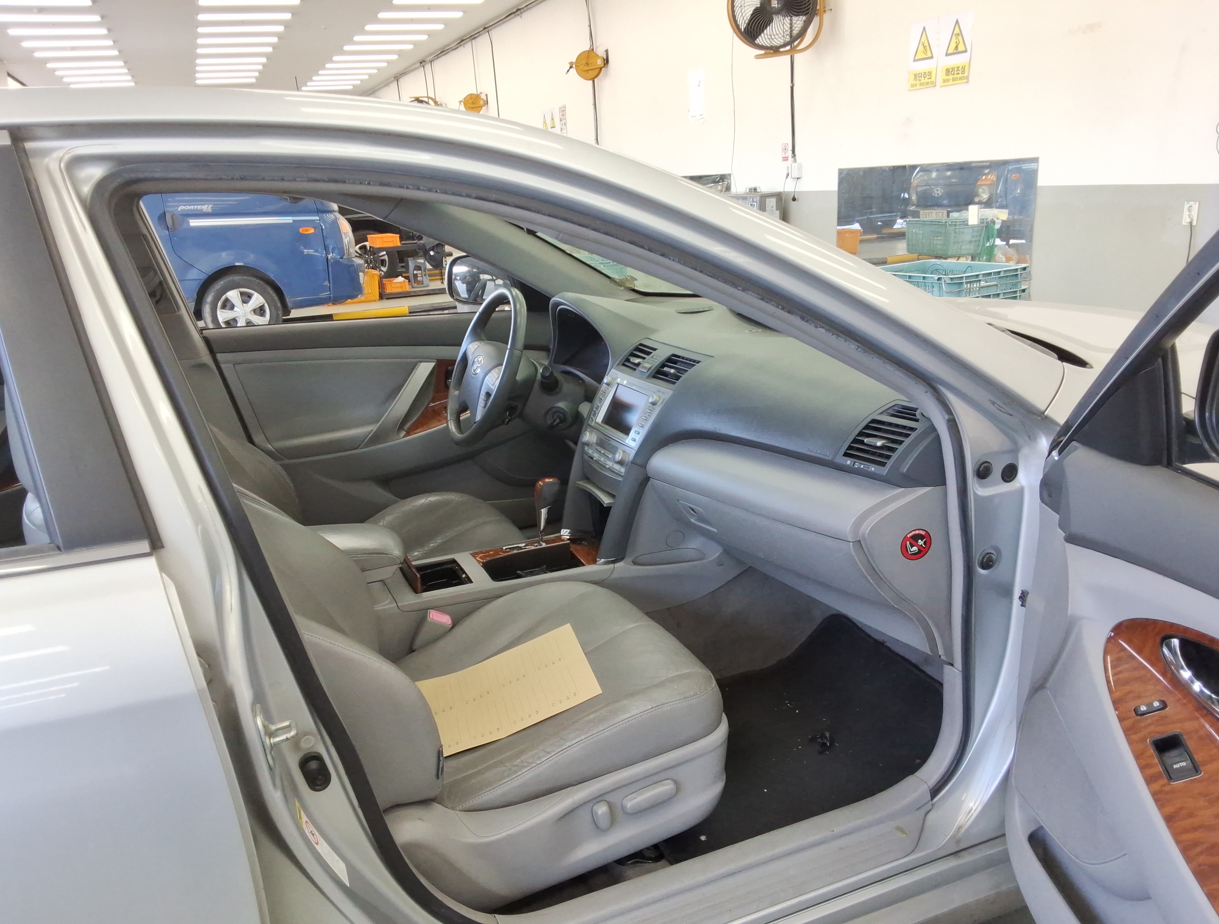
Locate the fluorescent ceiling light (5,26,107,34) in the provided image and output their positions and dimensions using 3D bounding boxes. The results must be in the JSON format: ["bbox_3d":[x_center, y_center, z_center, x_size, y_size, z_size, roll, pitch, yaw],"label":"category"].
[{"bbox_3d":[-7.510,-5.852,13.535,1.200,0.080,0.120,-10,18,-20],"label":"fluorescent ceiling light"}]

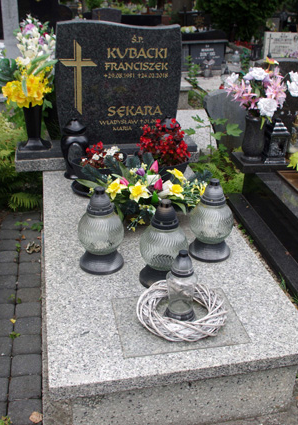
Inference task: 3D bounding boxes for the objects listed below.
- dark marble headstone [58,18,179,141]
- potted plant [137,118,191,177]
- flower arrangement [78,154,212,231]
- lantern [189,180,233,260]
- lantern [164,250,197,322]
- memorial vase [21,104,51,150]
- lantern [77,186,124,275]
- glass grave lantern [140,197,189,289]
[{"bbox_3d":[-0.172,-0.706,2.668,0.685,0.667,0.085,-4,30,-11],"label":"dark marble headstone"},{"bbox_3d":[0.102,-0.371,2.804,0.311,0.361,0.311,-3,22,-11],"label":"potted plant"},{"bbox_3d":[-0.027,-0.108,2.248,0.590,0.270,0.390,-4,30,-11],"label":"flower arrangement"},{"bbox_3d":[0.272,0.023,2.060,0.188,0.338,0.188,-3,22,-11],"label":"lantern"},{"bbox_3d":[0.107,0.242,1.635,0.112,0.260,0.112,2,29,-1],"label":"lantern"},{"bbox_3d":[-0.701,-0.530,2.915,0.192,0.263,0.192,-3,22,-11],"label":"memorial vase"},{"bbox_3d":[-0.192,0.061,1.956,0.188,0.337,0.188,-3,22,-11],"label":"lantern"},{"bbox_3d":[0.059,0.109,1.884,0.188,0.330,0.188,1,21,0],"label":"glass grave lantern"}]

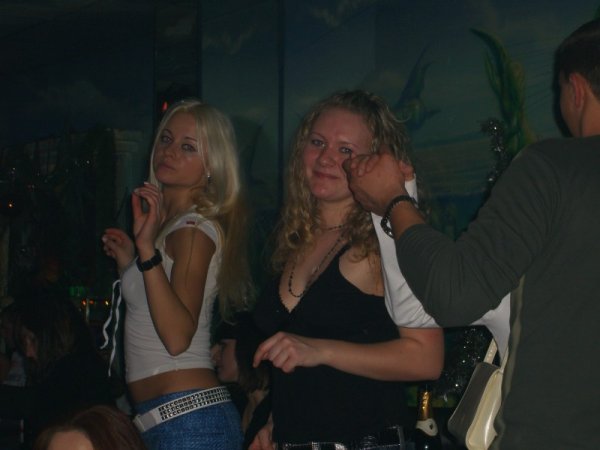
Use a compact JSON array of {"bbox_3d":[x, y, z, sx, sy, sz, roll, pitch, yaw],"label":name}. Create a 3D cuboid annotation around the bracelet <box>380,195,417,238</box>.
[{"bbox_3d":[0.175,-0.014,2.860,0.070,0.077,0.018,37,0,-45],"label":"bracelet"}]

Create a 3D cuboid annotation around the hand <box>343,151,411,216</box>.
[{"bbox_3d":[0.135,-0.073,2.900,0.095,0.115,0.090,-12,-28,-30],"label":"hand"}]

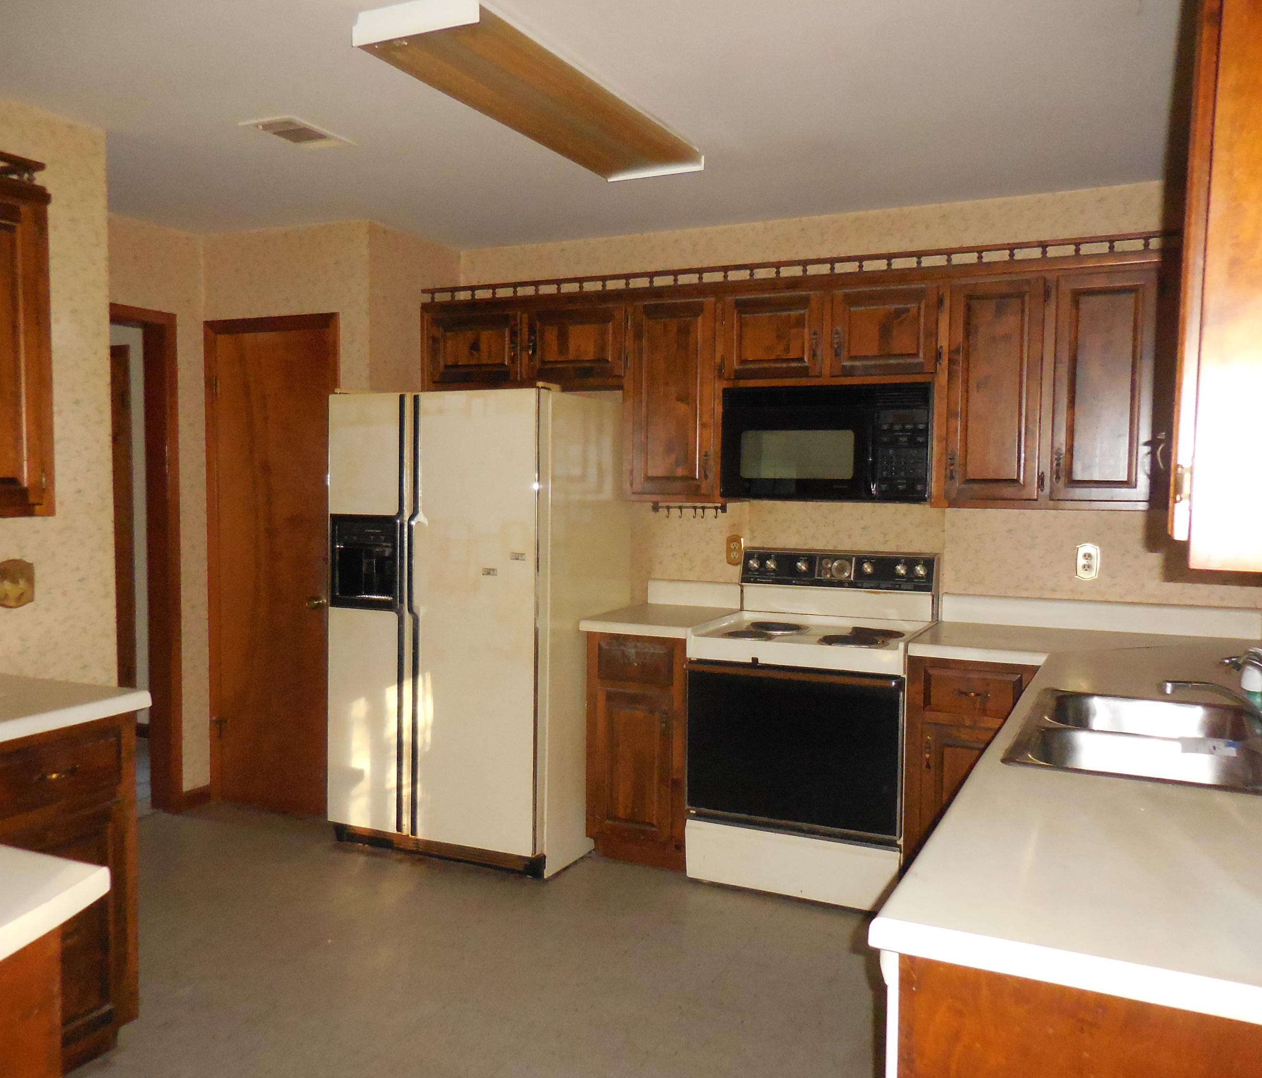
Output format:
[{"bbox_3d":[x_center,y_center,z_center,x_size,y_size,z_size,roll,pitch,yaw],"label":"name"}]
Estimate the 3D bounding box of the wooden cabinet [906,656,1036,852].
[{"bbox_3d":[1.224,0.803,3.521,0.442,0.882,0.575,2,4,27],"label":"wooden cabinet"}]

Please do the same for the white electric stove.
[{"bbox_3d":[0.669,0.647,3.761,0.764,1.167,0.630,2,4,27],"label":"white electric stove"}]

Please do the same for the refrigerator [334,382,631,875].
[{"bbox_3d":[-0.584,0.320,4.156,0.925,1.777,0.730,2,4,26],"label":"refrigerator"}]

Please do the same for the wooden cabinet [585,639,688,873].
[{"bbox_3d":[0.150,0.772,4.073,0.432,0.882,0.575,2,4,27],"label":"wooden cabinet"}]

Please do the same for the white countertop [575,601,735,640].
[{"bbox_3d":[0.141,0.313,4.035,0.439,0.040,0.590,2,4,27],"label":"white countertop"}]

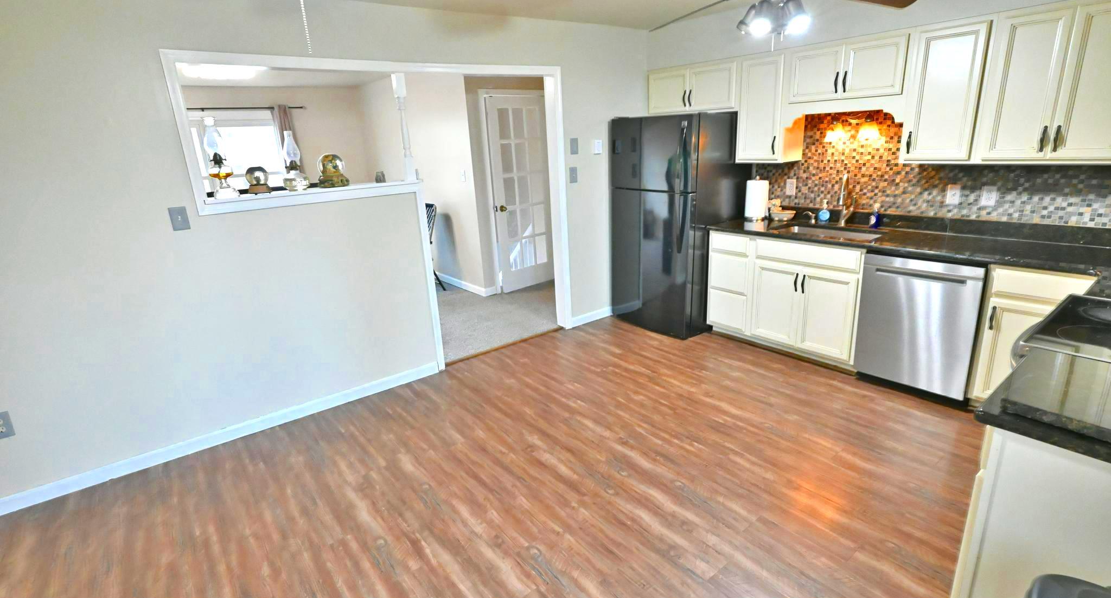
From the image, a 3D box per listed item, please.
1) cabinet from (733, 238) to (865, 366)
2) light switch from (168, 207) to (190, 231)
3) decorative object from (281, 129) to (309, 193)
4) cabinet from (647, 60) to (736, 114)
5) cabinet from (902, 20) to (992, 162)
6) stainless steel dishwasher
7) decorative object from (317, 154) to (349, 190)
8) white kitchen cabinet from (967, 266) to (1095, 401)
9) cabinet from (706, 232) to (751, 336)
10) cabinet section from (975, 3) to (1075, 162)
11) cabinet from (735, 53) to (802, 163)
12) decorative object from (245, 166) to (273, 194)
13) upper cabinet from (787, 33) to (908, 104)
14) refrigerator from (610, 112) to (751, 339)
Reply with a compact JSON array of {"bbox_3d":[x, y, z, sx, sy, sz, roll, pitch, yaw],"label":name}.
[{"bbox_3d":[1.917,-0.075,3.774,0.625,0.772,0.792,-16,21,-35],"label":"cabinet"},{"bbox_3d":[-1.976,-0.422,2.760,0.074,0.120,0.010,-16,21,-35],"label":"light switch"},{"bbox_3d":[-1.549,-0.814,3.100,0.146,0.345,0.146,-16,21,-35],"label":"decorative object"},{"bbox_3d":[1.198,-1.720,4.329,0.335,0.384,0.877,-16,22,-36],"label":"cabinet"},{"bbox_3d":[2.322,-1.194,3.065,0.335,0.759,0.370,-16,22,-36],"label":"cabinet"},{"bbox_3d":[2.323,0.102,3.260,0.590,0.812,0.600,-16,22,-36],"label":"stainless steel dishwasher"},{"bbox_3d":[-1.384,-0.792,3.239,0.180,0.208,0.150,-16,21,-35],"label":"decorative object"},{"bbox_3d":[2.656,0.162,2.854,0.625,0.772,0.427,-16,21,-35],"label":"white kitchen cabinet"},{"bbox_3d":[1.562,-0.189,4.217,0.625,0.772,0.366,-16,21,-35],"label":"cabinet"},{"bbox_3d":[2.540,-1.125,2.806,0.328,0.740,0.307,-16,21,-35],"label":"cabinet section"},{"bbox_3d":[1.610,-1.416,3.908,0.335,0.759,0.385,-16,22,-36],"label":"cabinet"},{"bbox_3d":[-1.668,-0.668,2.945,0.115,0.142,0.115,-16,22,-36],"label":"decorative object"},{"bbox_3d":[1.954,-1.499,3.459,0.325,0.361,0.767,-16,21,-35],"label":"upper cabinet"},{"bbox_3d":[1.028,-0.648,4.483,0.800,1.735,0.810,-16,22,-36],"label":"refrigerator"}]

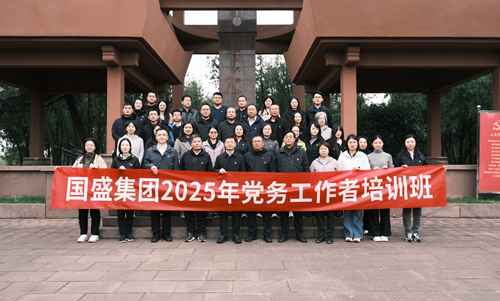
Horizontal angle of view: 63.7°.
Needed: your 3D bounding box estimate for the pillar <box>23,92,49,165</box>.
[{"bbox_3d":[-7.405,-0.733,14.050,0.630,2.550,0.630,0,-2,-1],"label":"pillar"}]

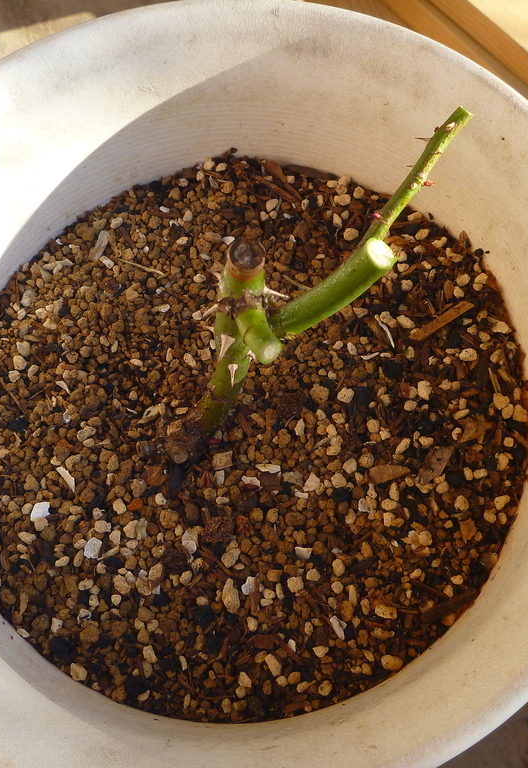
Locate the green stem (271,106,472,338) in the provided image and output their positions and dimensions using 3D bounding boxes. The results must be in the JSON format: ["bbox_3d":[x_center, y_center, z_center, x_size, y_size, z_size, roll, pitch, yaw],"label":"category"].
[{"bbox_3d":[0.037,-0.047,0.270,0.097,0.018,0.031,-46,42,19],"label":"green stem"}]

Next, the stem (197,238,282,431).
[{"bbox_3d":[-0.011,-0.012,0.308,0.033,0.140,0.024,1,68,-3],"label":"stem"}]

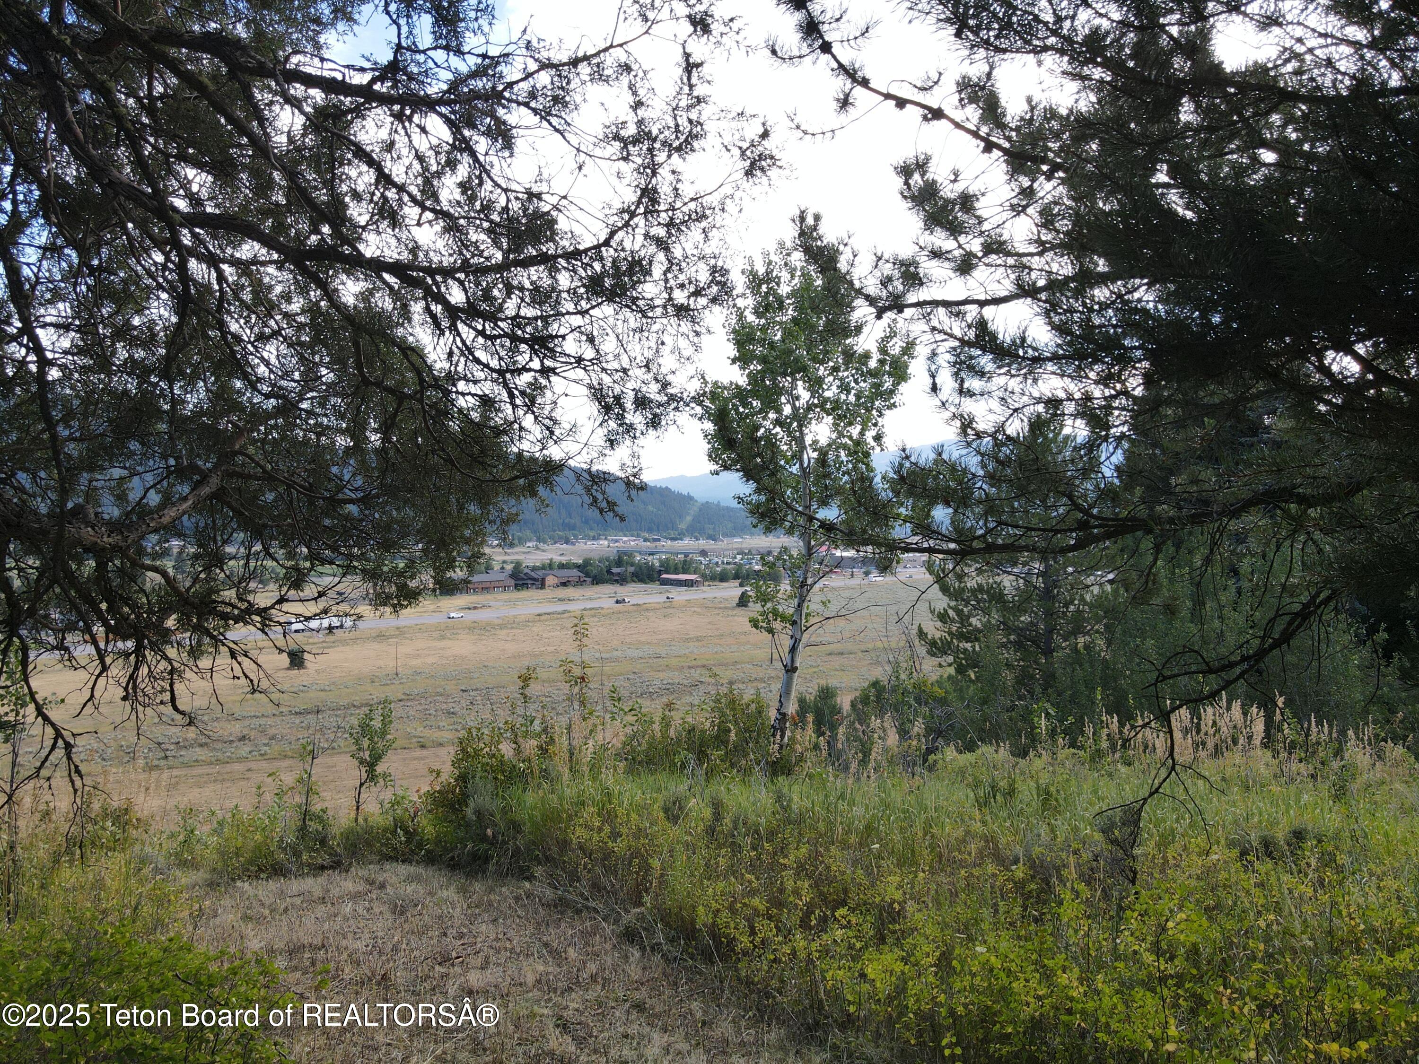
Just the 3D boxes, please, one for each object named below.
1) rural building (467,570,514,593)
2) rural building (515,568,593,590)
[{"bbox_3d":[-104.500,23.700,457.050,12.000,8.300,25.500,0,1,39],"label":"rural building"},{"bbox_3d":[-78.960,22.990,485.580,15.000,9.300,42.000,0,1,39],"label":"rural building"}]

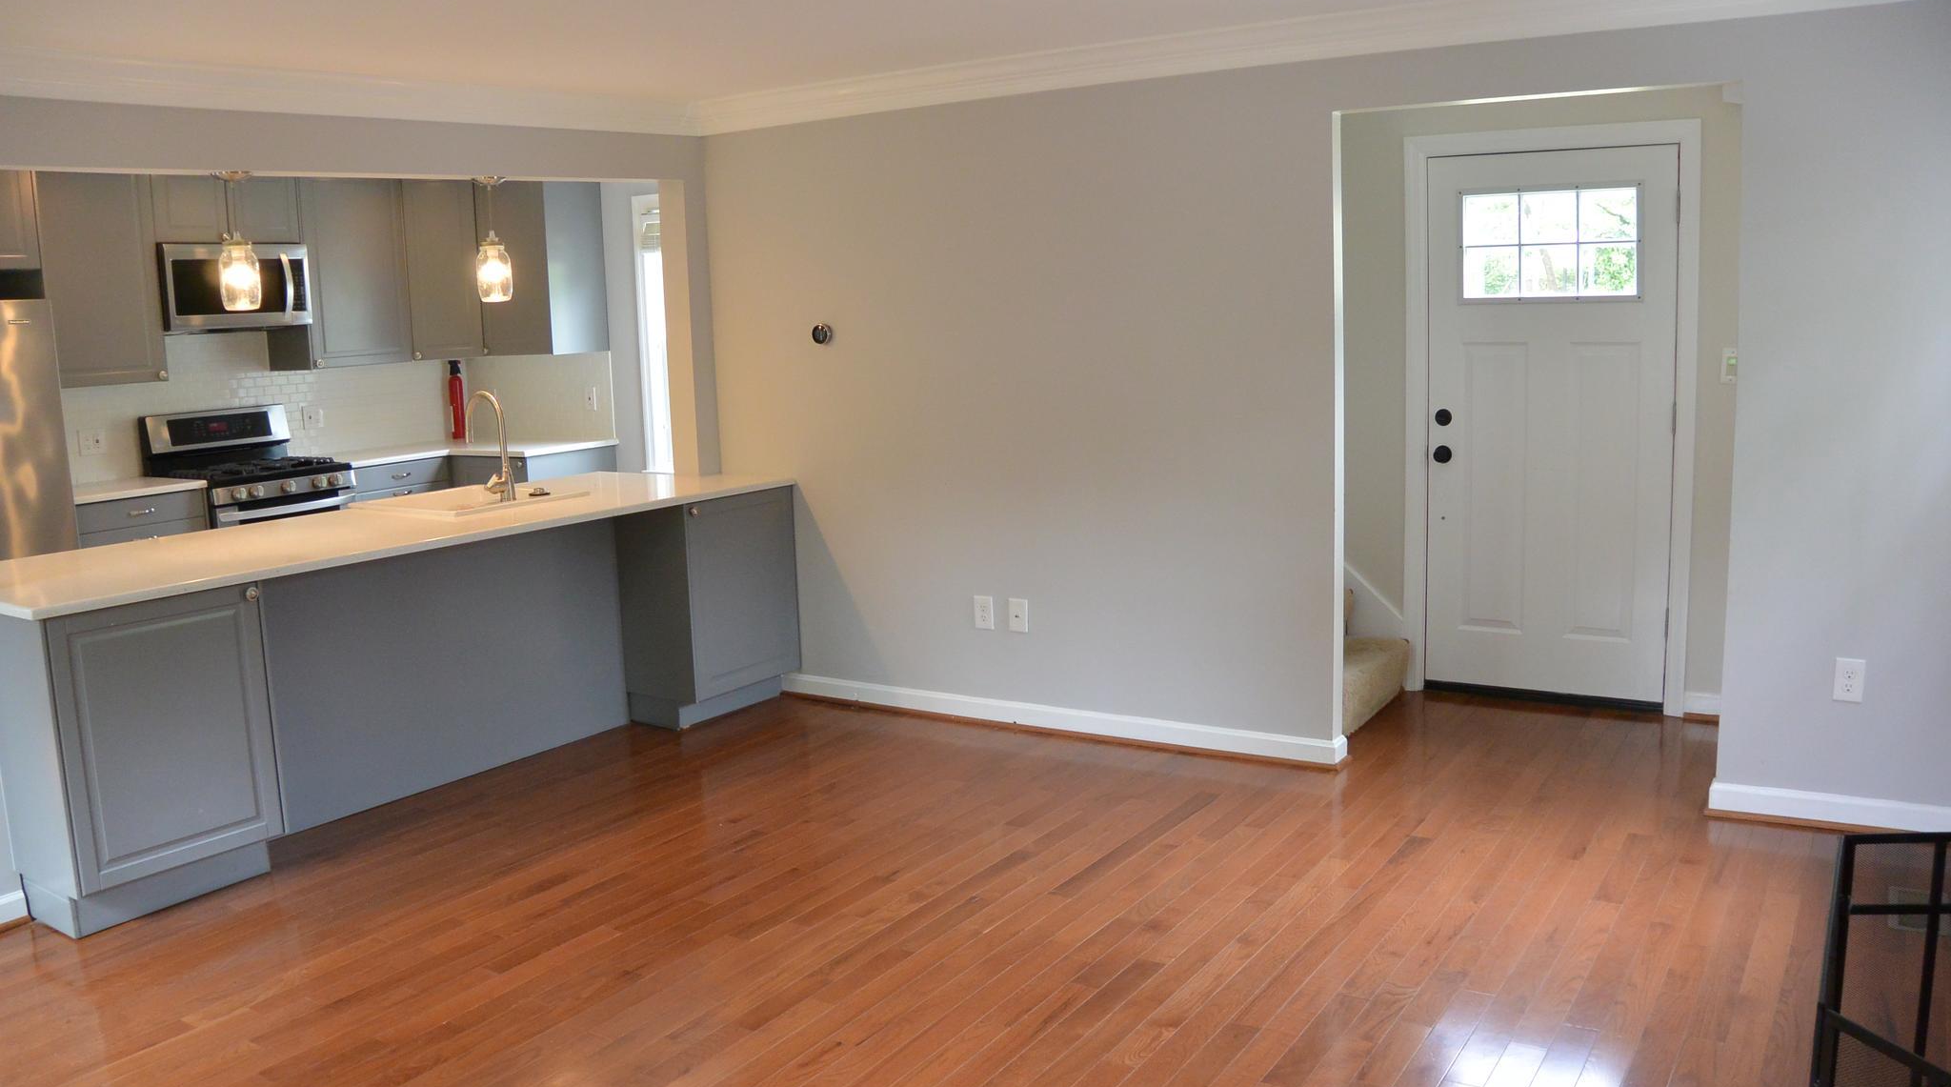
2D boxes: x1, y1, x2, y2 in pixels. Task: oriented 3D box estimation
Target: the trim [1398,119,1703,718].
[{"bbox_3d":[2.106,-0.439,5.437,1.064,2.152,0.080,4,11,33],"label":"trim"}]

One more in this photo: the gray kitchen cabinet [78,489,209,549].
[{"bbox_3d":[-4.003,0.210,6.861,0.603,0.885,0.605,4,11,33],"label":"gray kitchen cabinet"}]

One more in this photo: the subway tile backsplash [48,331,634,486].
[{"bbox_3d":[-3.369,-0.778,7.696,1.080,0.726,2.780,4,11,33],"label":"subway tile backsplash"}]

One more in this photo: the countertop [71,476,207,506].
[{"bbox_3d":[-4.121,-0.249,6.980,0.650,0.038,0.620,4,11,33],"label":"countertop"}]

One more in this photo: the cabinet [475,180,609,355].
[{"bbox_3d":[-2.382,-1.537,7.968,0.610,1.010,0.390,4,11,33],"label":"cabinet"}]

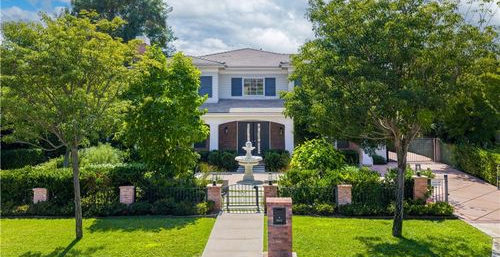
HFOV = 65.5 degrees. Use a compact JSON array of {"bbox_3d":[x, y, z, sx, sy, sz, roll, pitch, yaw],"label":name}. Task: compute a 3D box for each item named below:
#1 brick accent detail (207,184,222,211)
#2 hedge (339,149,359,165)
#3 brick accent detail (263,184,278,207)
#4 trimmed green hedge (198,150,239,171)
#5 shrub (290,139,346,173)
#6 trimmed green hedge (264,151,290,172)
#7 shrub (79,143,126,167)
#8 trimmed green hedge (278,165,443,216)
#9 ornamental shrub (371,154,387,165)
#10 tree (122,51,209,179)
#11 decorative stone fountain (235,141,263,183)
[{"bbox_3d":[-1.311,2.570,14.349,0.520,0.920,0.500,0,6,0],"label":"brick accent detail"},{"bbox_3d":[5.618,1.719,22.283,1.300,1.030,1.000,0,6,0],"label":"hedge"},{"bbox_3d":[0.775,2.570,14.349,0.520,0.920,0.500,0,6,0],"label":"brick accent detail"},{"bbox_3d":[-1.660,1.650,19.900,2.150,1.050,1.100,0,1,2],"label":"trimmed green hedge"},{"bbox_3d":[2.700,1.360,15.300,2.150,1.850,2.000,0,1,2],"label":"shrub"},{"bbox_3d":[1.520,1.749,21.482,1.420,1.130,1.100,0,6,0],"label":"trimmed green hedge"},{"bbox_3d":[-6.150,1.450,16.200,2.000,1.650,1.800,0,1,2],"label":"shrub"},{"bbox_3d":[3.600,1.960,12.900,5.400,1.360,1.900,0,1,2],"label":"trimmed green hedge"},{"bbox_3d":[7.470,1.820,22.500,0.900,0.640,0.850,0,1,2],"label":"ornamental shrub"},{"bbox_3d":[-3.409,-0.186,16.062,3.300,6.064,3.300,0,6,0],"label":"tree"},{"bbox_3d":[-0.020,1.450,16.800,1.200,1.780,1.200,0,1,2],"label":"decorative stone fountain"}]

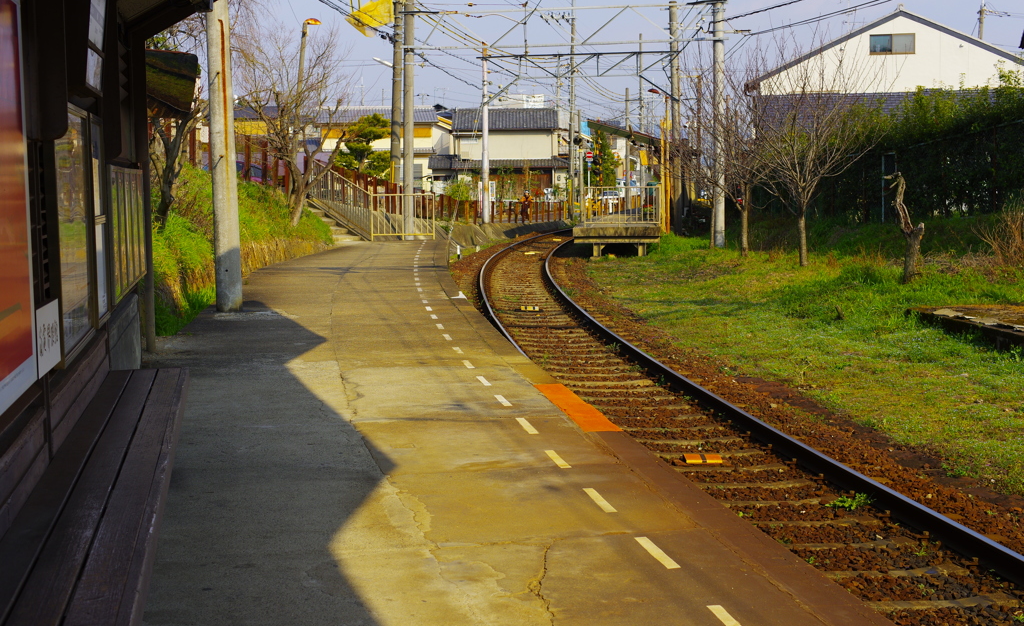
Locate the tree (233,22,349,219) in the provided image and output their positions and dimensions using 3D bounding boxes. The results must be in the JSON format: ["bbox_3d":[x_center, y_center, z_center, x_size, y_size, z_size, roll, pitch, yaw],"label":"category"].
[{"bbox_3d":[-4.527,-3.916,30.608,2.450,4.200,2.300,0,5,0],"label":"tree"}]

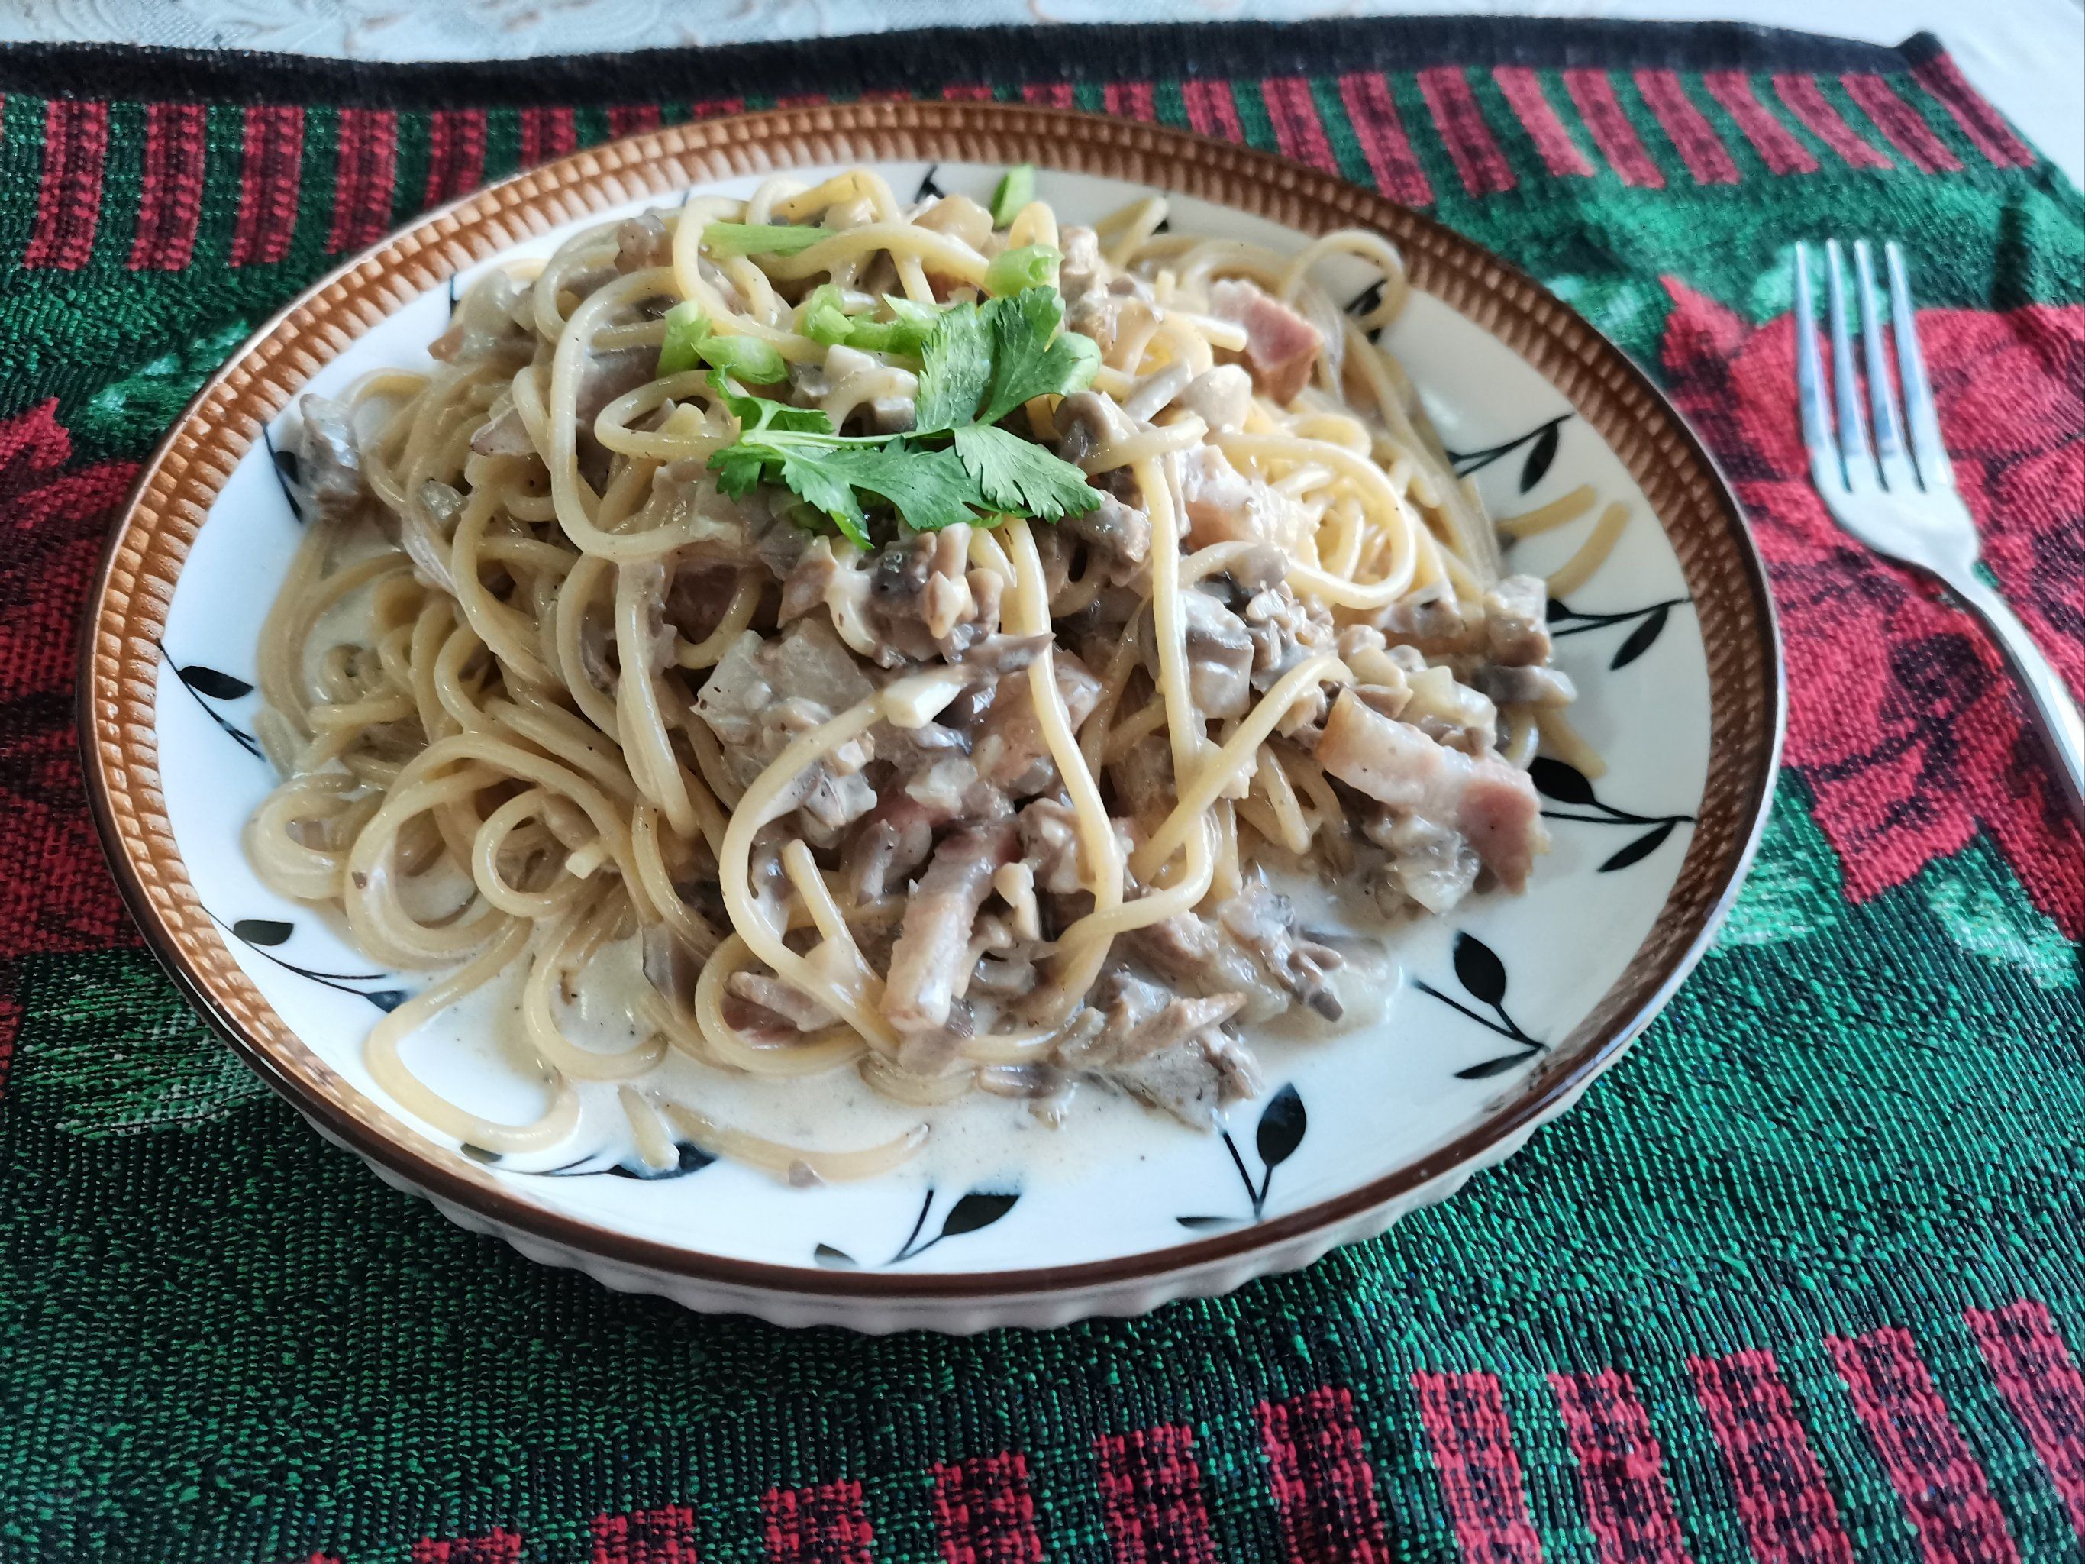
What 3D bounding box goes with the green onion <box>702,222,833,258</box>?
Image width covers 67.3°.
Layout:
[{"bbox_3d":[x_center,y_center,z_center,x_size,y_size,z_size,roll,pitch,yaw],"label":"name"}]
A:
[{"bbox_3d":[-0.040,-0.080,0.233,0.021,0.005,0.006,3,51,0],"label":"green onion"}]

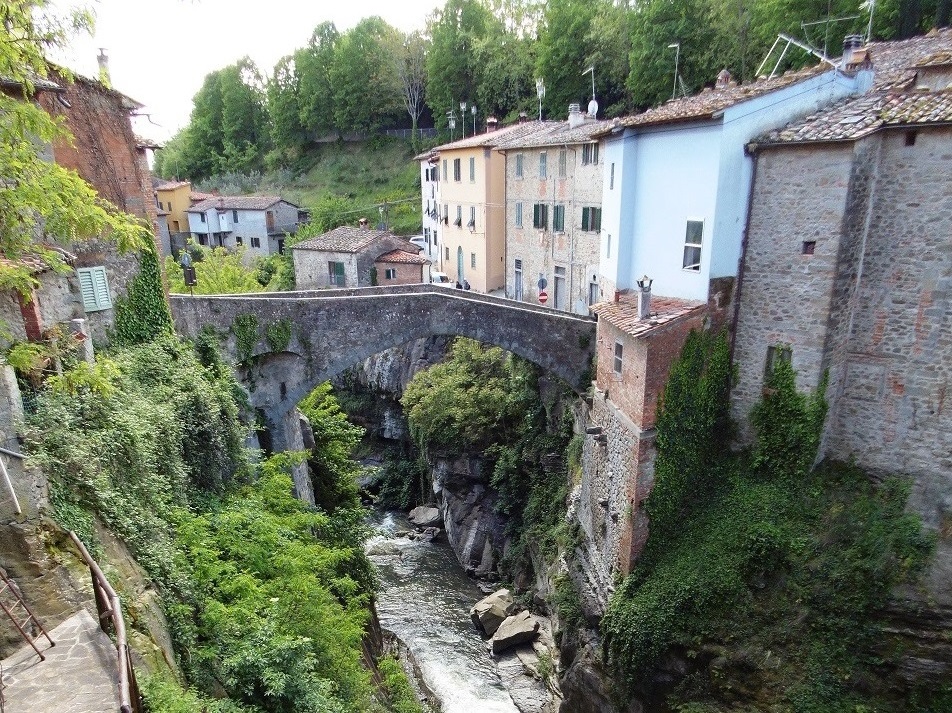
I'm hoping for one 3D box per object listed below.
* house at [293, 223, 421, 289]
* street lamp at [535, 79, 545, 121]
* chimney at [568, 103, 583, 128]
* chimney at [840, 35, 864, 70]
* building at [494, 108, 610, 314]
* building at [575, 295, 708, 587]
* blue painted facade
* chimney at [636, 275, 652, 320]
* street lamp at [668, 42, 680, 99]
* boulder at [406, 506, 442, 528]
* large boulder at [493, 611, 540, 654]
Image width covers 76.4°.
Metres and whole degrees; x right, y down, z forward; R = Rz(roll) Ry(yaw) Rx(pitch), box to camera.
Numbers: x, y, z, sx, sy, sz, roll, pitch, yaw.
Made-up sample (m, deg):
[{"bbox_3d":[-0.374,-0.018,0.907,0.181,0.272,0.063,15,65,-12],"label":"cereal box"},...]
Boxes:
[{"bbox_3d":[-8.937,-7.587,46.380,6.894,4.300,7.001,10,18,35],"label":"house"},{"bbox_3d":[4.017,-15.994,37.659,0.650,2.432,0.500,11,19,37],"label":"street lamp"},{"bbox_3d":[5.593,-13.585,34.165,0.650,1.322,0.620,-13,19,-38],"label":"chimney"},{"bbox_3d":[13.794,-11.125,22.213,0.580,1.275,0.580,-9,17,-29],"label":"chimney"},{"bbox_3d":[7.190,-8.474,34.833,8.400,10.500,7.600,-12,19,-37],"label":"building"},{"bbox_3d":[7.115,3.148,26.381,2.958,12.000,6.200,-1,15,-2],"label":"building"},{"bbox_3d":[9.938,-7.303,26.669,6.600,8.400,7.600,-8,17,-27],"label":"blue painted facade"},{"bbox_3d":[6.771,-2.355,24.226,0.500,1.780,0.500,-2,15,-5],"label":"chimney"},{"bbox_3d":[9.563,-13.624,28.989,0.650,2.513,0.200,-2,15,-5],"label":"street lamp"},{"bbox_3d":[-3.225,10.049,37.862,1.950,1.000,1.500,-6,16,-19],"label":"boulder"},{"bbox_3d":[2.020,13.338,29.437,2.000,1.200,1.500,-11,18,-34],"label":"large boulder"}]

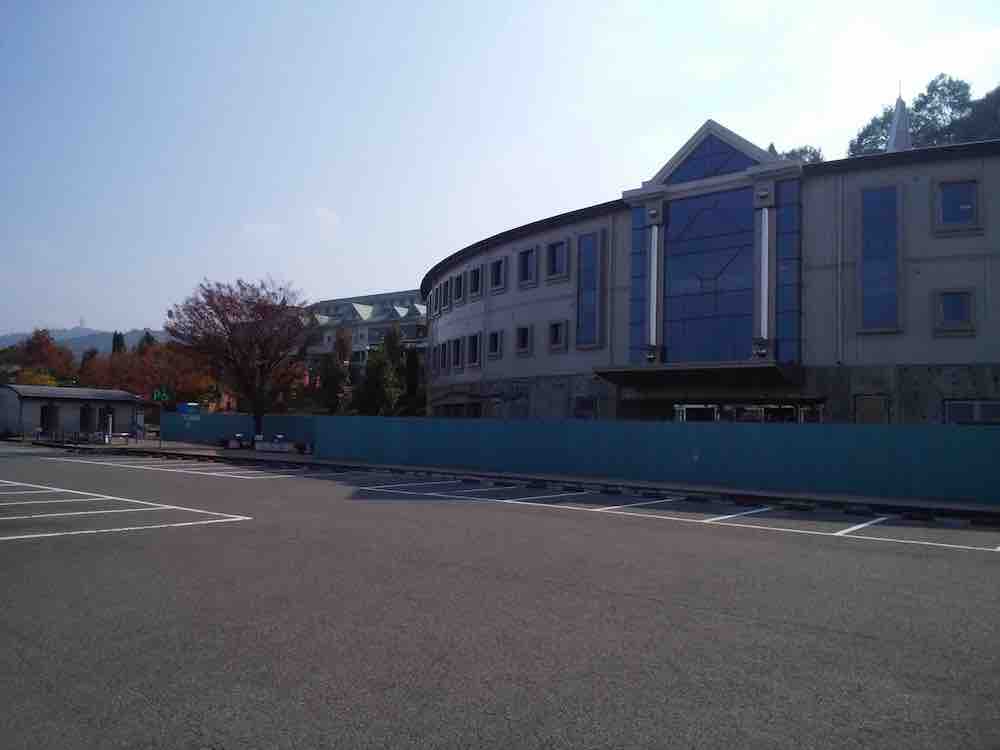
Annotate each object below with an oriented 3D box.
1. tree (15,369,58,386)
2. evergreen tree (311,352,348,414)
[{"bbox_3d":[-41.510,2.290,70.000,4.200,5.740,3.800,2,-4,0],"label":"tree"},{"bbox_3d":[-11.730,1.590,54.000,2.800,6.300,2.800,2,-4,0],"label":"evergreen tree"}]

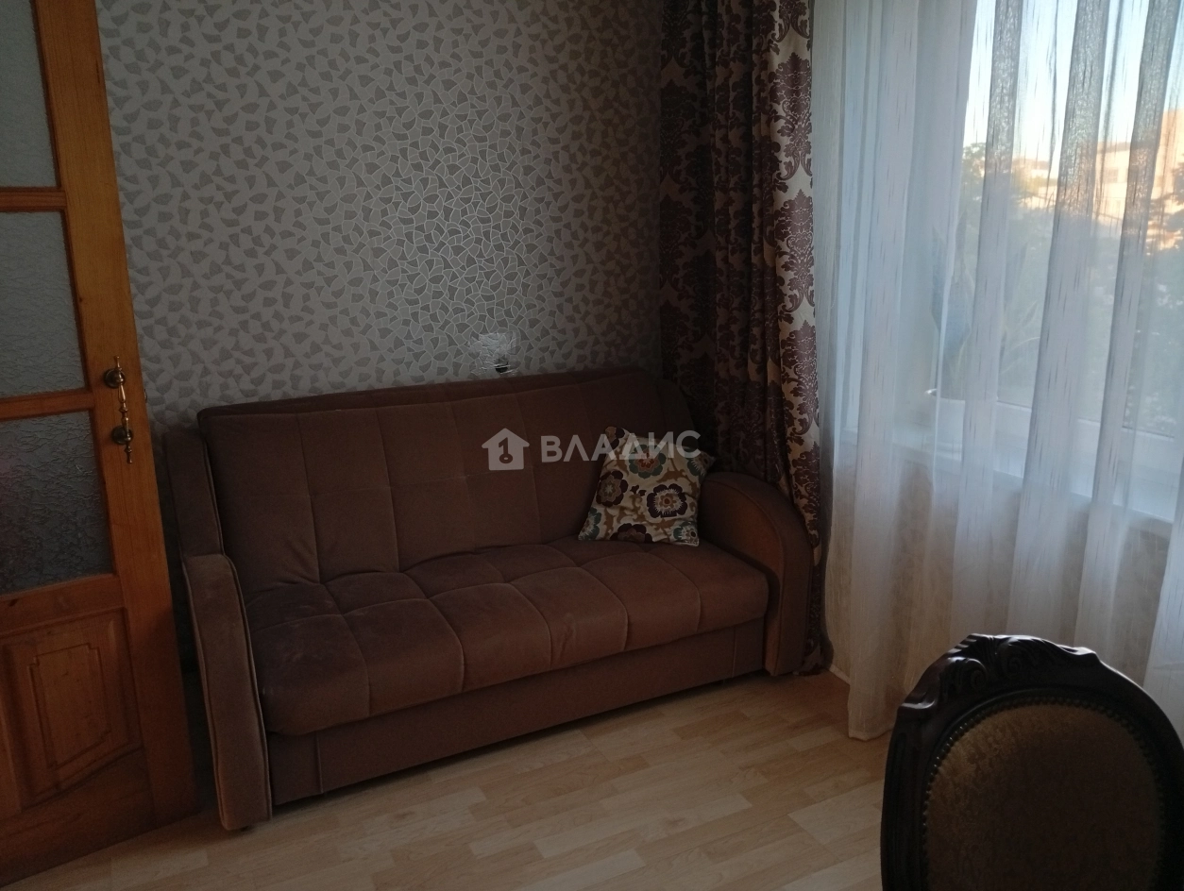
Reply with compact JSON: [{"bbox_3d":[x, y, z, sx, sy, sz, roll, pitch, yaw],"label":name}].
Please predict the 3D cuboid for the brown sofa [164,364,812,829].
[{"bbox_3d":[-0.298,0.290,2.785,1.717,0.868,0.890,-7,14,-26],"label":"brown sofa"}]

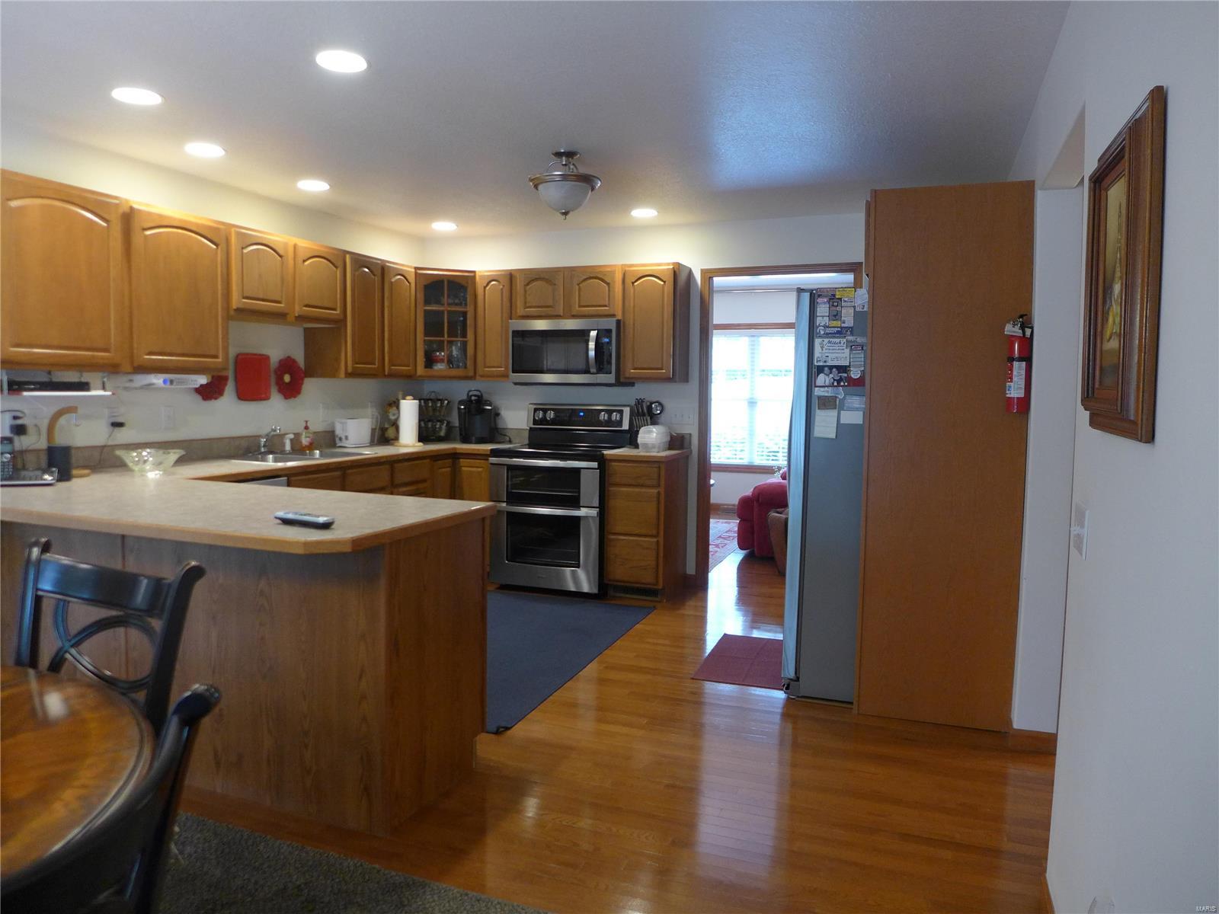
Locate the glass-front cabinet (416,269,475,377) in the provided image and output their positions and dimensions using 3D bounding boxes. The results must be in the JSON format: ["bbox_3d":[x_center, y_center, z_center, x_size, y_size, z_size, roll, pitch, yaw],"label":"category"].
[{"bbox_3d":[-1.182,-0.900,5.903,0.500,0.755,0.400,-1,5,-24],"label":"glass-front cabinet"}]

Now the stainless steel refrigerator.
[{"bbox_3d":[1.296,0.153,3.864,0.864,1.764,0.915,2,5,20],"label":"stainless steel refrigerator"}]

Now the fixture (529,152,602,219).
[{"bbox_3d":[-0.204,-1.263,3.929,0.367,0.312,0.367,1,5,0],"label":"fixture"}]

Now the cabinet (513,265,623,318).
[{"bbox_3d":[-0.238,-1.104,5.791,0.774,0.357,0.342,2,5,20],"label":"cabinet"}]

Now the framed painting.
[{"bbox_3d":[0.915,-0.313,1.539,0.040,0.545,0.540,2,5,21],"label":"framed painting"}]

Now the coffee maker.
[{"bbox_3d":[-0.959,-0.290,6.083,0.256,0.382,0.312,0,5,-9],"label":"coffee maker"}]

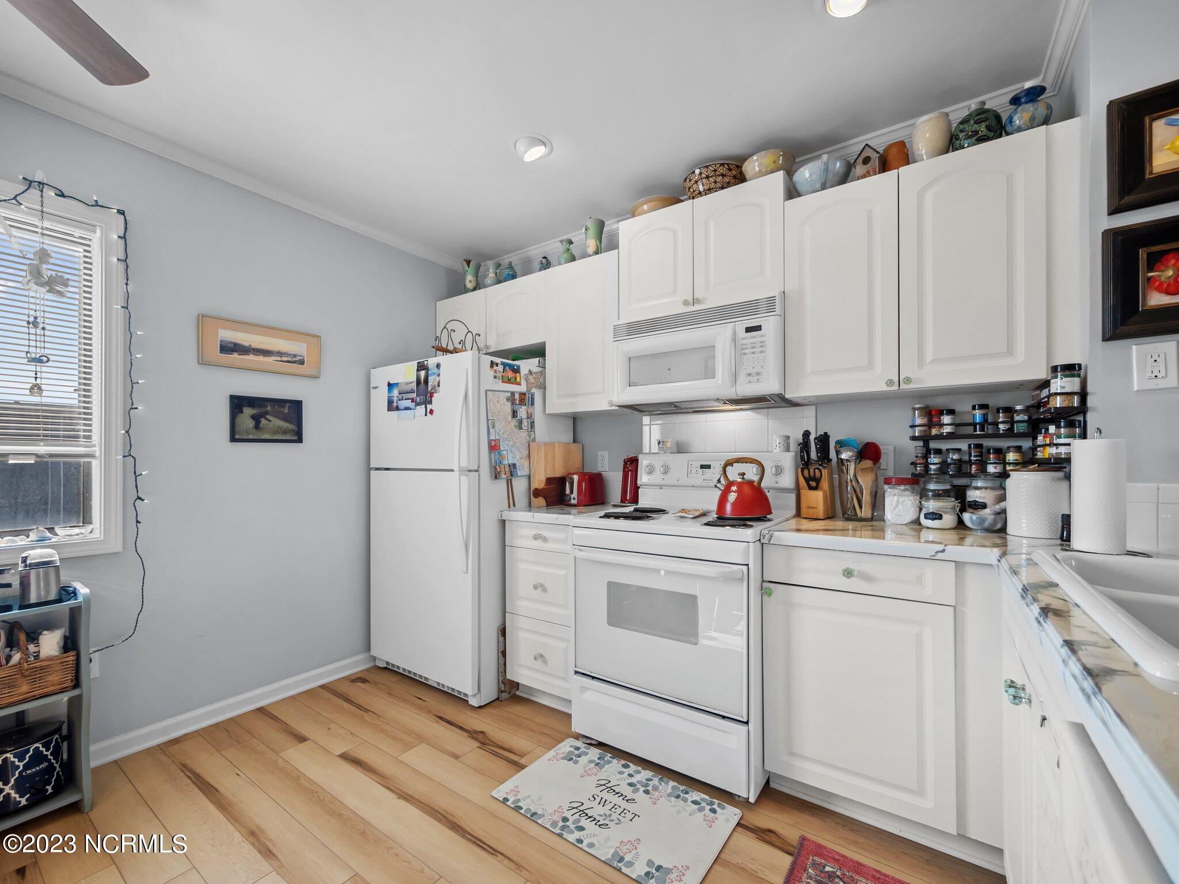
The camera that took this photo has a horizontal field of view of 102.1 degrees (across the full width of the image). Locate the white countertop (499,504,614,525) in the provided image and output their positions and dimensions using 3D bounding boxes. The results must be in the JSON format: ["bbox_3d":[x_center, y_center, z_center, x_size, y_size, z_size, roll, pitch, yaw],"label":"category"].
[{"bbox_3d":[-0.064,0.362,2.478,0.455,0.043,0.630,-1,-2,34],"label":"white countertop"}]

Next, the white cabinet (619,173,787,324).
[{"bbox_3d":[0.547,-0.828,2.230,0.762,0.474,0.327,-1,-2,34],"label":"white cabinet"}]

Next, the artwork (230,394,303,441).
[{"bbox_3d":[-1.558,-0.104,2.321,0.020,0.218,0.317,-1,-2,34],"label":"artwork"}]

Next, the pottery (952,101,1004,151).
[{"bbox_3d":[1.370,-1.093,1.681,0.146,0.222,0.146,-1,-2,34],"label":"pottery"}]

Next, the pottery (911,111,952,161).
[{"bbox_3d":[1.217,-1.053,1.699,0.120,0.197,0.120,-1,-2,34],"label":"pottery"}]

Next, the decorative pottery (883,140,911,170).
[{"bbox_3d":[1.142,-1.026,1.774,0.086,0.148,0.086,-1,-2,34],"label":"decorative pottery"}]

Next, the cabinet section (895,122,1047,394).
[{"bbox_3d":[1.360,-0.592,1.732,0.385,0.765,0.335,-1,-2,34],"label":"cabinet section"}]

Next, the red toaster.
[{"bbox_3d":[-0.026,0.254,2.613,0.145,0.180,0.200,-1,-2,39],"label":"red toaster"}]

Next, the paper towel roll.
[{"bbox_3d":[1.278,0.133,1.200,0.100,0.280,0.100,-1,-2,34],"label":"paper towel roll"}]

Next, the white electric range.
[{"bbox_3d":[0.420,0.639,2.093,0.759,1.190,0.675,-1,-2,34],"label":"white electric range"}]

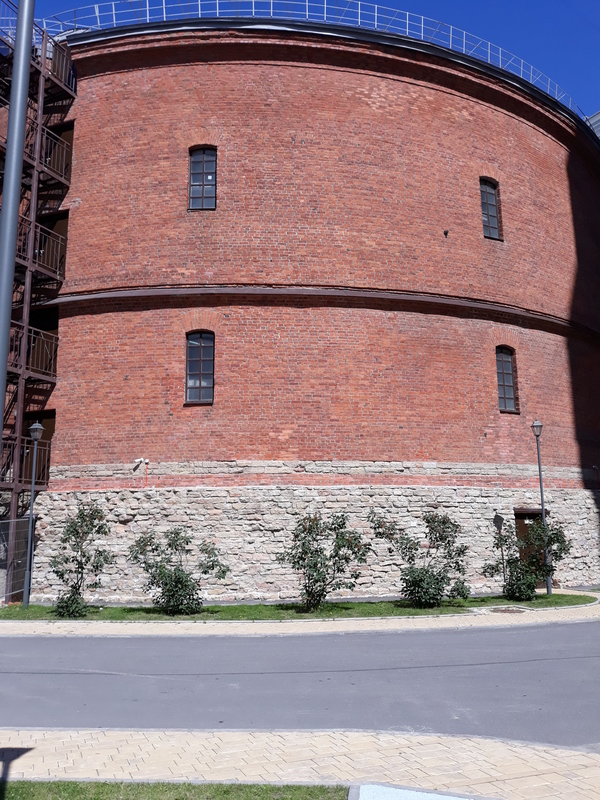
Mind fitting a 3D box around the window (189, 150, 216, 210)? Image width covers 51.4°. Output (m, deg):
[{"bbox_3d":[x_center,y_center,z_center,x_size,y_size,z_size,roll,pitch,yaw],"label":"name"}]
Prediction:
[{"bbox_3d":[-2.605,-5.983,16.945,0.750,2.000,0.200,-1,-10,2],"label":"window"}]

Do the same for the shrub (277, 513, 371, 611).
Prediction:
[{"bbox_3d":[0.492,3.370,13.079,1.910,1.990,1.670,-1,-10,2],"label":"shrub"}]

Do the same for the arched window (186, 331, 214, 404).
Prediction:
[{"bbox_3d":[-2.538,-0.823,16.048,0.750,2.000,0.200,-1,-10,2],"label":"arched window"}]

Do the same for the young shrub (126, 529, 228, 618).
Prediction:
[{"bbox_3d":[-2.541,3.531,13.055,2.030,1.730,1.780,1,-10,-11],"label":"young shrub"}]

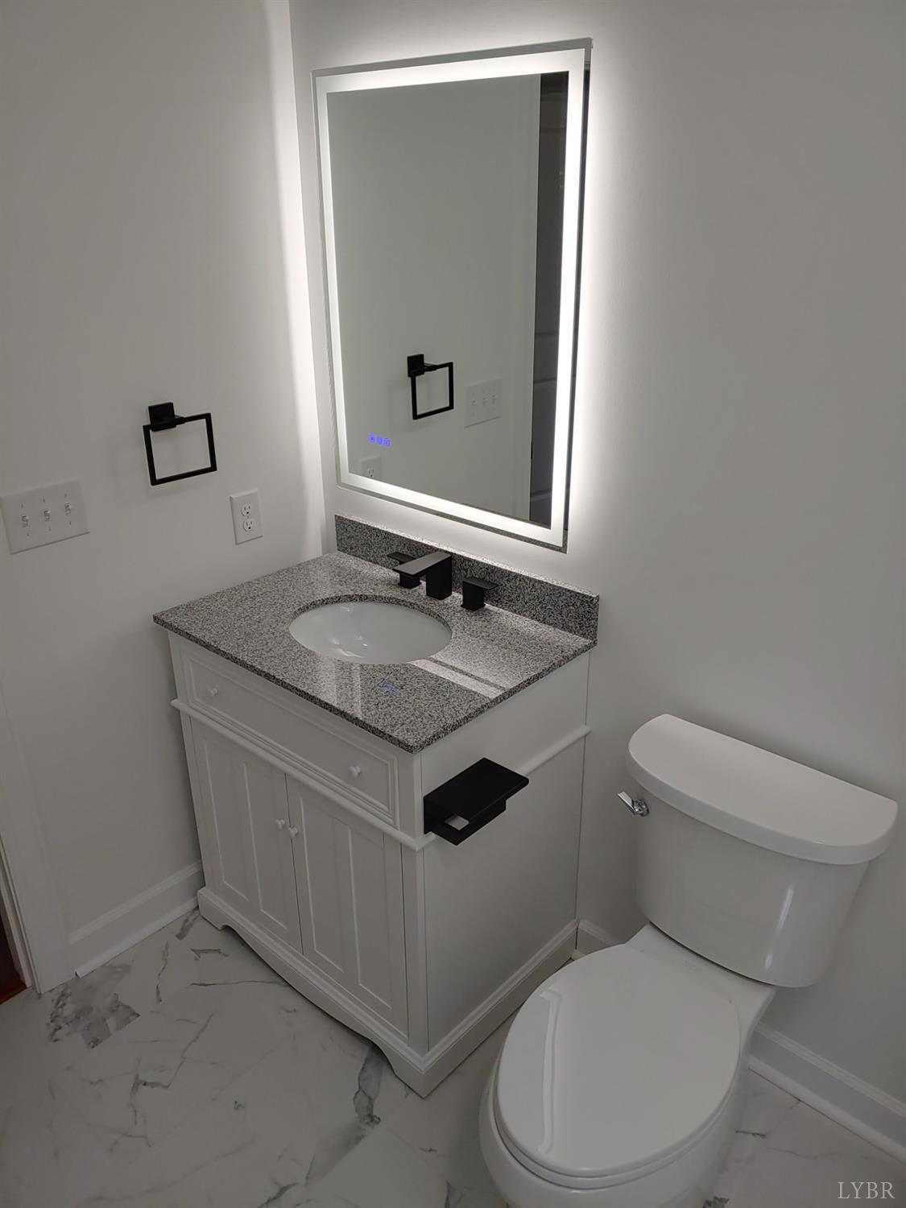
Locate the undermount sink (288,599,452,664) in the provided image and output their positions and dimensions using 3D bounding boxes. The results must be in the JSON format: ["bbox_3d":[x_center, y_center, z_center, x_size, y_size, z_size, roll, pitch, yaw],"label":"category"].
[{"bbox_3d":[-0.182,0.135,1.952,0.416,0.150,0.332,20,31,37],"label":"undermount sink"}]

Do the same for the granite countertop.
[{"bbox_3d":[-0.183,0.061,1.913,0.815,0.020,0.559,20,31,37],"label":"granite countertop"}]

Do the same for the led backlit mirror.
[{"bbox_3d":[-0.023,-0.615,1.834,0.704,0.898,0.036,20,31,37],"label":"led backlit mirror"}]

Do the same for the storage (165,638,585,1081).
[{"bbox_3d":[-0.180,0.456,2.091,0.803,0.851,0.556,20,31,37],"label":"storage"}]

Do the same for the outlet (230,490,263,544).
[{"bbox_3d":[-0.505,-0.214,2.149,0.007,0.125,0.083,20,31,37],"label":"outlet"}]

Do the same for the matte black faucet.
[{"bbox_3d":[-0.064,-0.052,2.017,0.054,0.101,0.144,20,31,37],"label":"matte black faucet"}]

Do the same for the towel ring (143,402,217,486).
[{"bbox_3d":[-0.610,-0.357,1.905,0.068,0.154,0.167,20,31,37],"label":"towel ring"}]

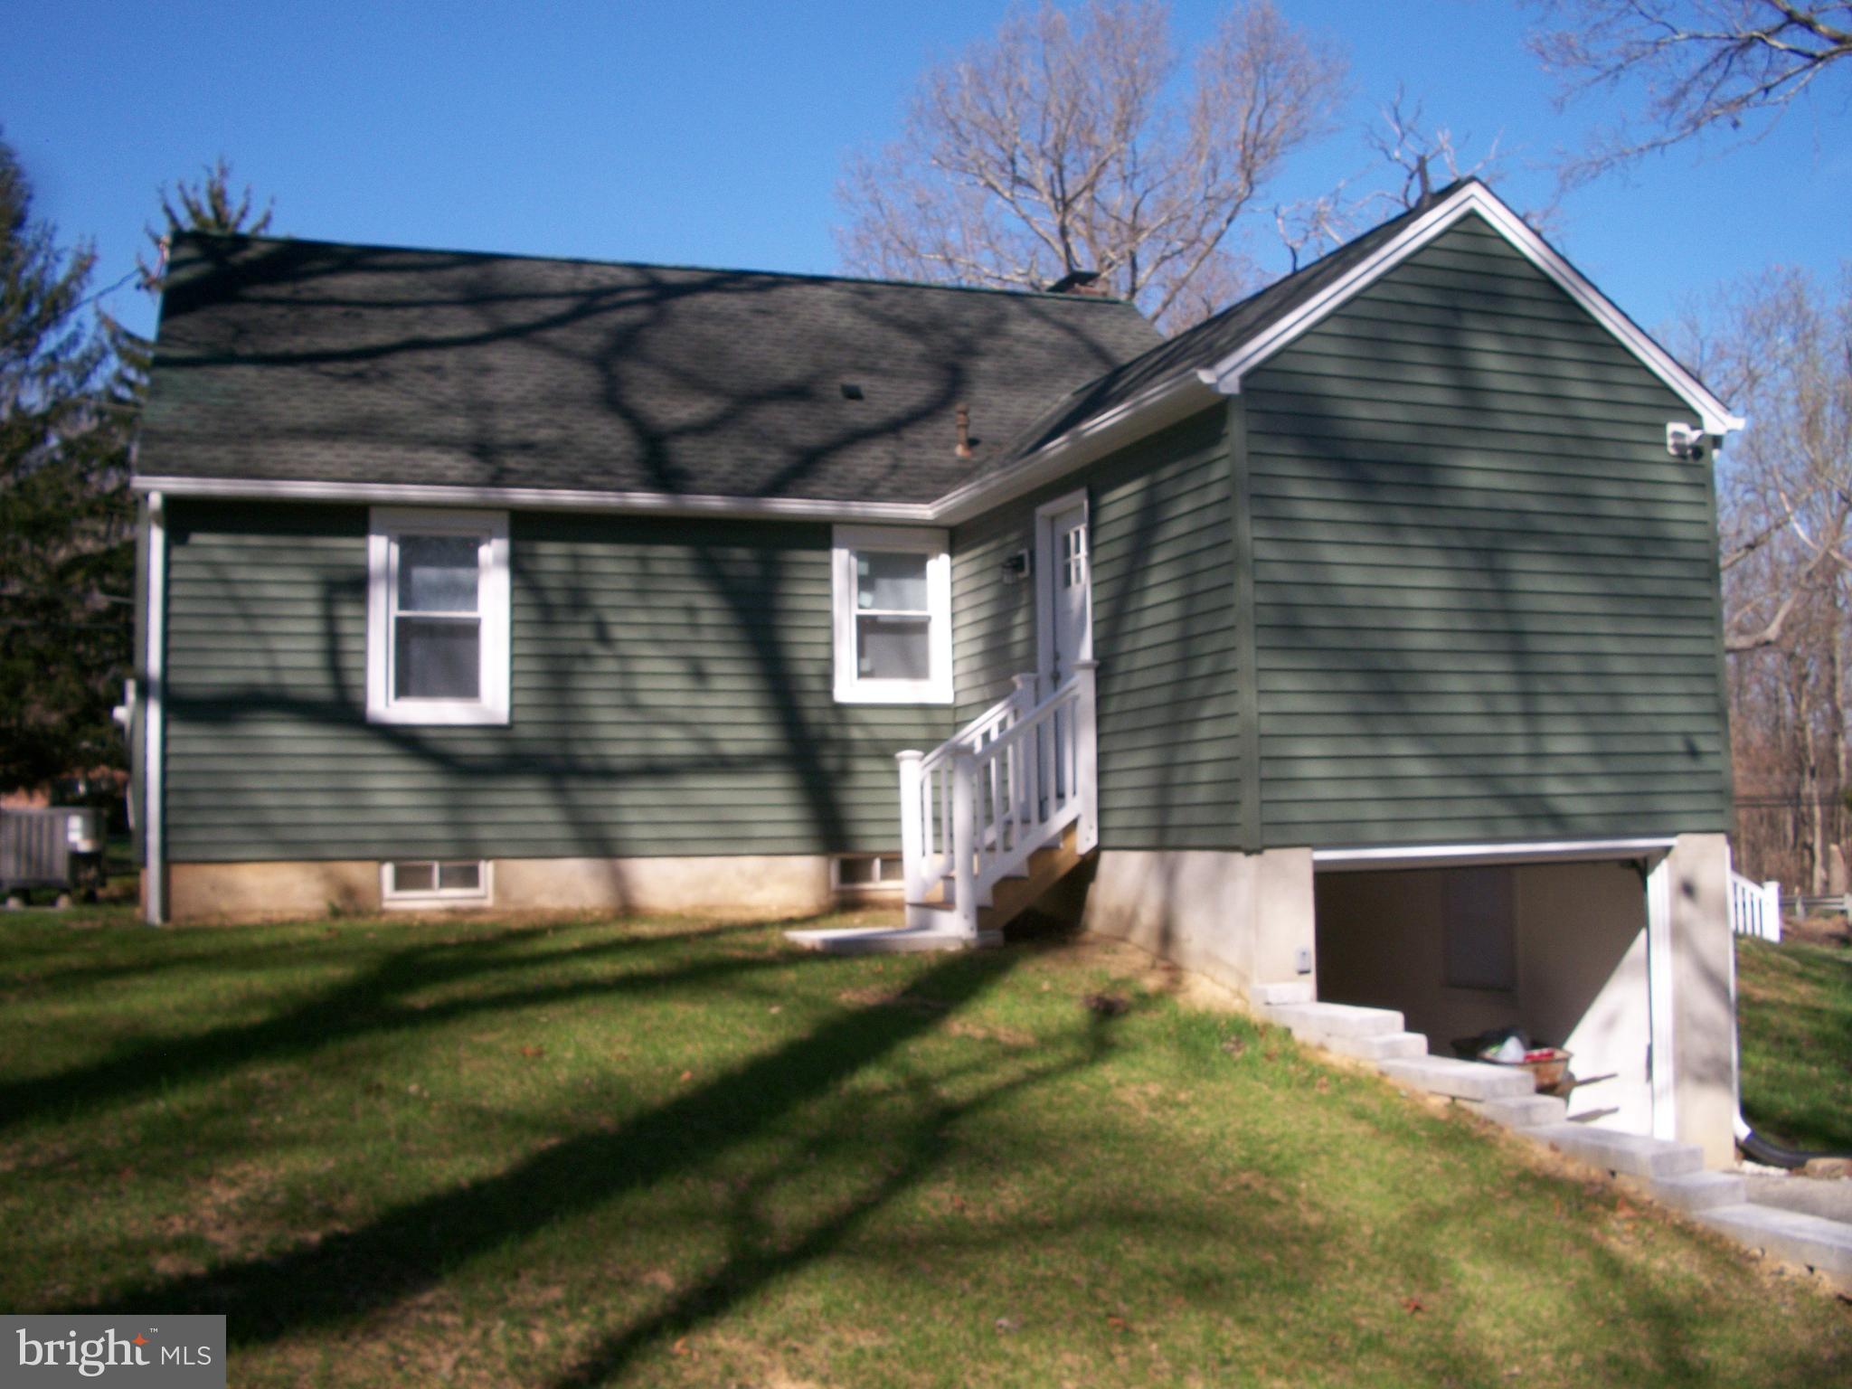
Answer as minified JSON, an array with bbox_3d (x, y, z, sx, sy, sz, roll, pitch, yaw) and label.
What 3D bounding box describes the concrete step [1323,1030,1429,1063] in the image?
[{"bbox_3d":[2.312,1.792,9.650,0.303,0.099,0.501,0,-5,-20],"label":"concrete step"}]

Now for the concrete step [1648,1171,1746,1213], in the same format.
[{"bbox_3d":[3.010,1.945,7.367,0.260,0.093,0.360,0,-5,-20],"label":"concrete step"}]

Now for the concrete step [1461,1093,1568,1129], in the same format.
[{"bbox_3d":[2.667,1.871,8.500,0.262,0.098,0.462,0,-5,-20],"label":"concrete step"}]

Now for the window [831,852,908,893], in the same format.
[{"bbox_3d":[-0.366,1.427,14.927,0.809,0.360,0.100,0,-5,-20],"label":"window"}]

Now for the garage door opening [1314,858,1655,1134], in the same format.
[{"bbox_3d":[3.425,1.948,11.235,2.650,2.034,0.196,0,-5,-20],"label":"garage door opening"}]

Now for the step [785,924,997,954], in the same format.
[{"bbox_3d":[-0.256,1.661,12.681,1.178,0.093,1.318,0,-5,-20],"label":"step"}]

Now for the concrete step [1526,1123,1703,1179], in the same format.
[{"bbox_3d":[2.874,1.908,7.844,0.271,0.093,0.817,0,-5,-20],"label":"concrete step"}]

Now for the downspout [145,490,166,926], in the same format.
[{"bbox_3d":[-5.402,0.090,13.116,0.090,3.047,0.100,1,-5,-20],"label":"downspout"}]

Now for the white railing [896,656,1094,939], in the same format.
[{"bbox_3d":[0.492,0.726,12.921,1.019,1.828,1.159,0,-5,-20],"label":"white railing"}]

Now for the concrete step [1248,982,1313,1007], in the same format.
[{"bbox_3d":[2.010,1.692,10.546,0.304,0.095,0.169,0,-5,-20],"label":"concrete step"}]

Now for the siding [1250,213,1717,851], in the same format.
[{"bbox_3d":[3.415,-1.052,11.406,3.549,3.862,0.088,0,-5,-20],"label":"siding"}]

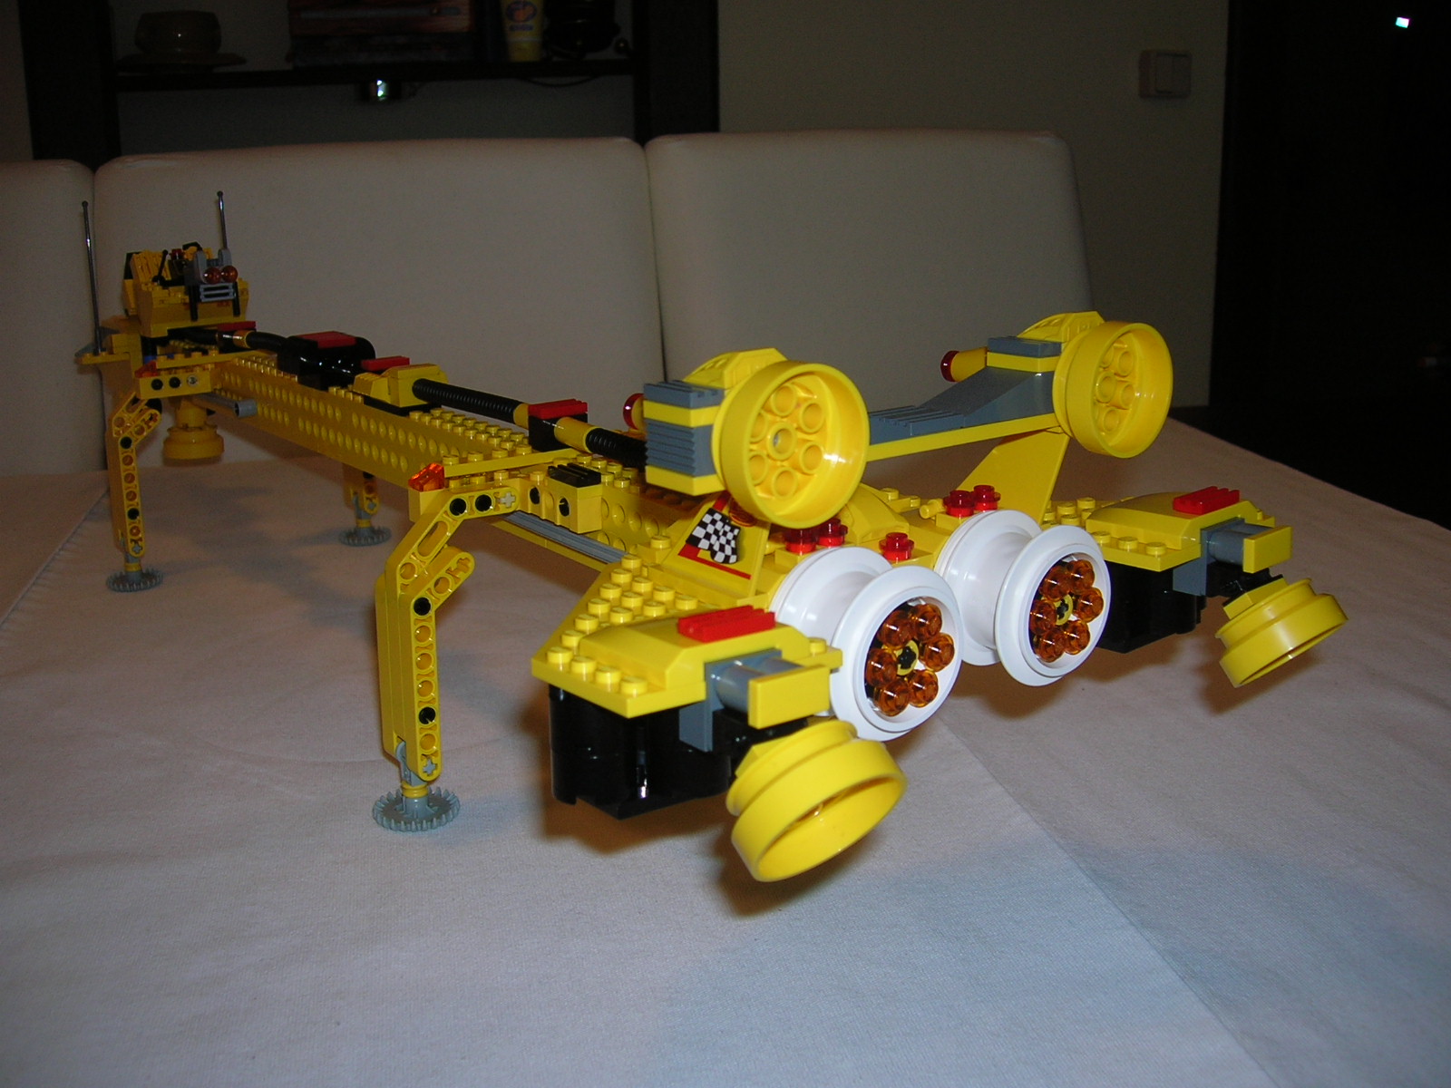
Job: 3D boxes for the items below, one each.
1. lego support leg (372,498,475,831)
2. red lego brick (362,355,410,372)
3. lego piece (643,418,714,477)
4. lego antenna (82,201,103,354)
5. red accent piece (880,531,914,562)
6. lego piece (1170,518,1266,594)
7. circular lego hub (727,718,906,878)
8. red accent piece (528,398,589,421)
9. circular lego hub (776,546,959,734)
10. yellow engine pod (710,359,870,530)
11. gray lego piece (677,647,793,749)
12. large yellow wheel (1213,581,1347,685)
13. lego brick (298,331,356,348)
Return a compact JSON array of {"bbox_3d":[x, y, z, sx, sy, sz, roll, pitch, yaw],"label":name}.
[{"bbox_3d":[-0.089,0.033,0.410,0.030,0.095,0.025,-10,18,-36],"label":"lego support leg"},{"bbox_3d":[-0.127,-0.067,0.533,0.016,0.003,0.008,-12,17,-36],"label":"red lego brick"},{"bbox_3d":[-0.008,-0.019,0.272,0.008,0.010,0.016,-11,17,-35],"label":"lego piece"},{"bbox_3d":[-0.317,-0.132,0.712,0.006,0.076,0.006,-10,18,-36],"label":"lego antenna"},{"bbox_3d":[0.039,0.001,0.322,0.008,0.005,0.008,-2,14,0],"label":"red accent piece"},{"bbox_3d":[0.124,0.004,0.352,0.016,0.016,0.019,-15,19,-35],"label":"lego piece"},{"bbox_3d":[0.014,0.042,0.241,0.030,0.030,0.015,-12,55,-35],"label":"circular lego hub"},{"bbox_3d":[-0.051,-0.041,0.433,0.016,0.003,0.008,-12,17,-36],"label":"red accent piece"},{"bbox_3d":[0.029,0.020,0.293,0.037,0.037,0.025,-12,17,-36],"label":"circular lego hub"},{"bbox_3d":[0.011,-0.019,0.264,0.030,0.030,0.013,-11,17,-35],"label":"yellow engine pod"},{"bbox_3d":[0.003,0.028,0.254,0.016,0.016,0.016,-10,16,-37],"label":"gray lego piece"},{"bbox_3d":[0.125,0.019,0.324,0.030,0.030,0.014,-14,64,-39],"label":"large yellow wheel"},{"bbox_3d":[-0.162,-0.083,0.580,0.016,0.003,0.024,-13,19,-35],"label":"lego brick"}]

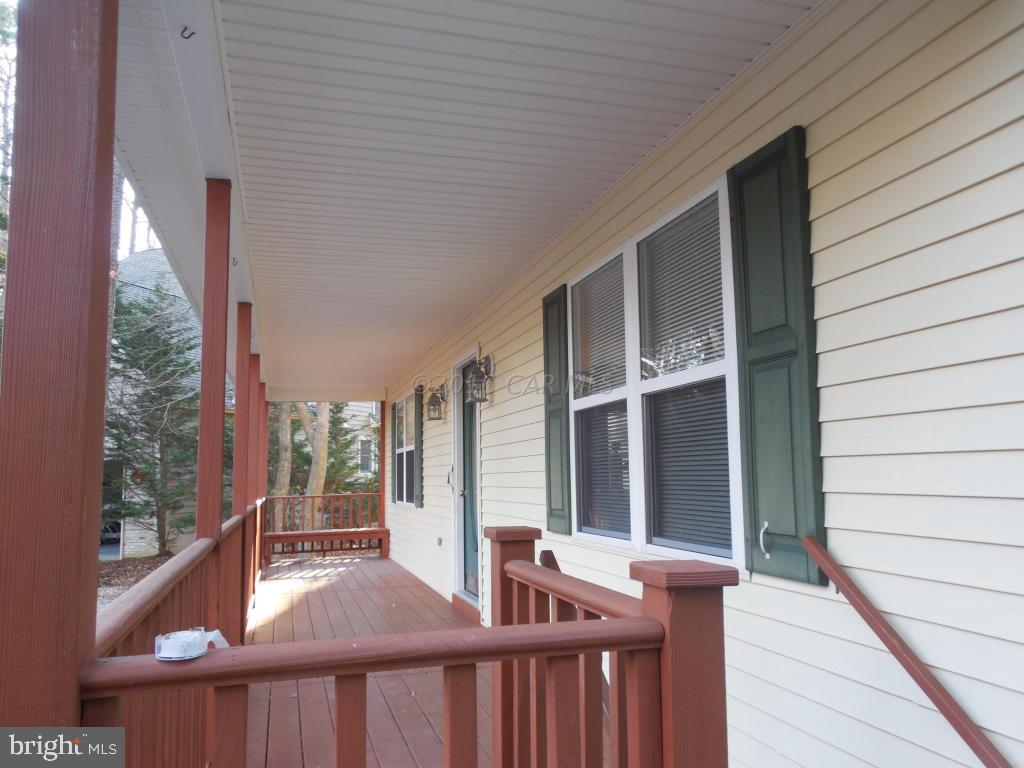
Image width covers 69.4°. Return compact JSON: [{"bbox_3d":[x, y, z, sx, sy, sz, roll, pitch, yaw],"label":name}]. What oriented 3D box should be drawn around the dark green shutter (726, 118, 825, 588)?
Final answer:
[{"bbox_3d":[0.836,-0.086,2.364,0.030,1.371,0.360,1,-7,-17],"label":"dark green shutter"}]

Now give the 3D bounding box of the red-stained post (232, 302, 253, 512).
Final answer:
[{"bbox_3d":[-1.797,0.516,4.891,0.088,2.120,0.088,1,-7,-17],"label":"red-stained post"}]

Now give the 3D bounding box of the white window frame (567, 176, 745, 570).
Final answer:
[{"bbox_3d":[0.579,0.032,3.322,0.080,1.383,1.627,1,-7,-17],"label":"white window frame"}]

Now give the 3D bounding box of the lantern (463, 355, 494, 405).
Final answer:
[{"bbox_3d":[-0.229,-0.041,5.600,0.185,0.338,0.144,1,-7,-17],"label":"lantern"}]

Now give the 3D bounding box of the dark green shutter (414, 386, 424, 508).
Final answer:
[{"bbox_3d":[-1.065,0.736,8.564,0.030,1.382,0.375,1,-7,-17],"label":"dark green shutter"}]

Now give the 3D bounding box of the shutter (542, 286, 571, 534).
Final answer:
[{"bbox_3d":[0.261,0.150,4.240,0.030,1.371,0.361,1,-7,-17],"label":"shutter"}]

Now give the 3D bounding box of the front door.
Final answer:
[{"bbox_3d":[-0.294,0.801,6.367,0.050,2.018,0.855,1,-7,-17],"label":"front door"}]

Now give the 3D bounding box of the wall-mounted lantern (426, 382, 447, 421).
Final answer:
[{"bbox_3d":[-0.746,0.175,7.287,0.185,0.345,0.144,1,-7,-17],"label":"wall-mounted lantern"}]

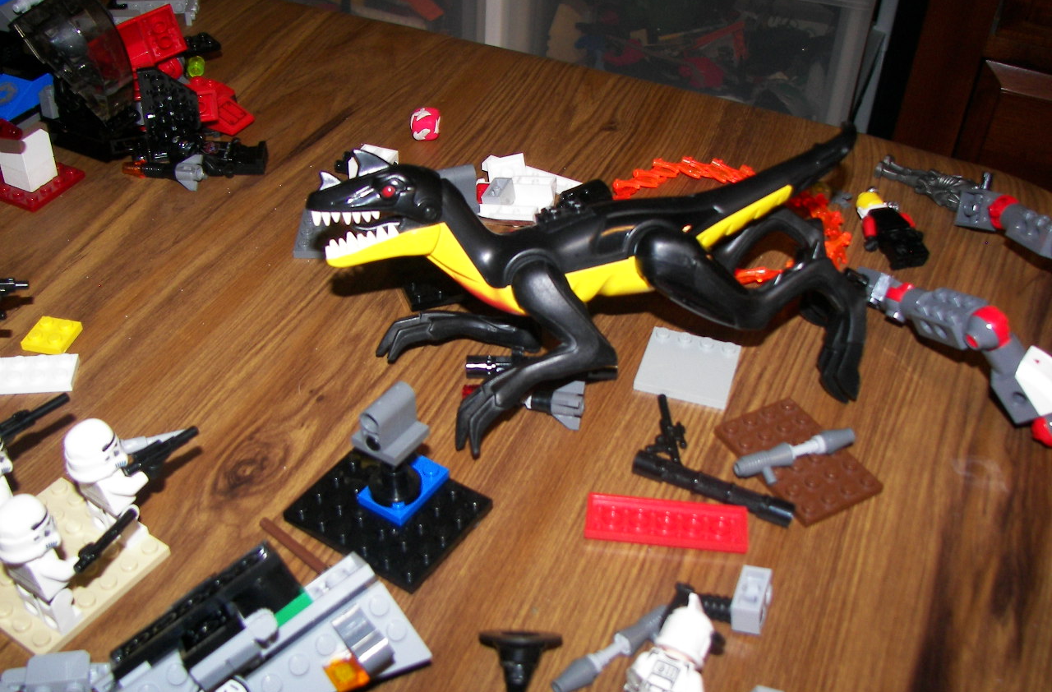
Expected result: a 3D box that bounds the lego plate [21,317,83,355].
[{"bbox_3d":[-0.166,-0.004,0.383,0.016,0.005,0.016,7,39,5],"label":"lego plate"}]

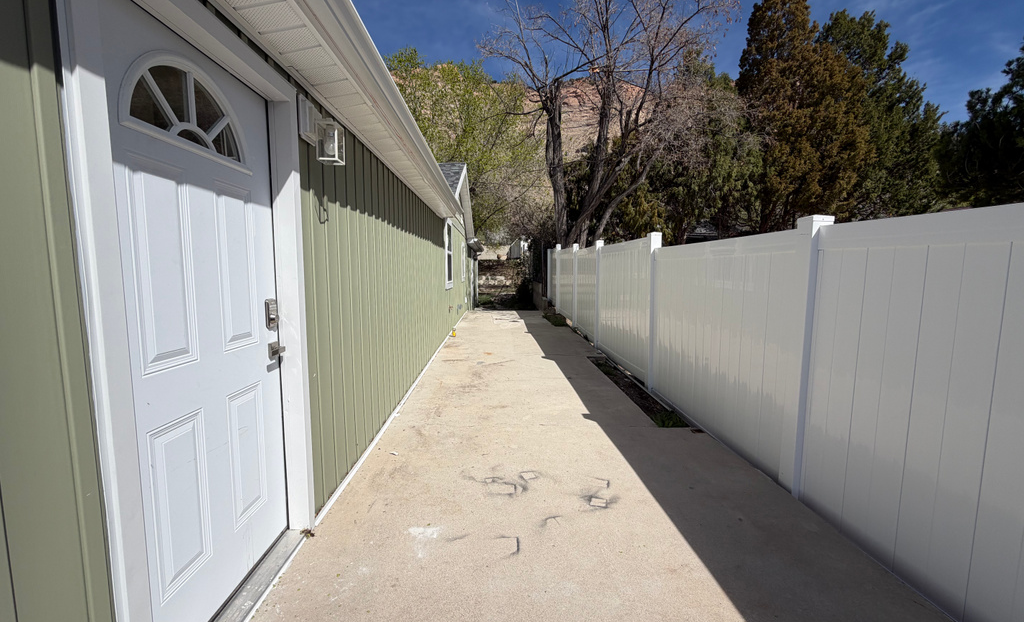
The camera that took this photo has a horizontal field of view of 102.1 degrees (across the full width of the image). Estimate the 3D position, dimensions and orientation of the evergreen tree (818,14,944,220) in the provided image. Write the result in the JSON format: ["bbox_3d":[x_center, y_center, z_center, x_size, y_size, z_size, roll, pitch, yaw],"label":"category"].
[{"bbox_3d":[9.353,-3.907,11.566,3.900,8.350,3.900,0,6,-2],"label":"evergreen tree"}]

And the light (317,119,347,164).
[{"bbox_3d":[-0.916,-0.856,2.087,0.120,0.205,0.110,0,6,-2],"label":"light"}]

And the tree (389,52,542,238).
[{"bbox_3d":[-2.825,-6.608,19.329,8.400,10.404,8.000,0,6,-2],"label":"tree"}]

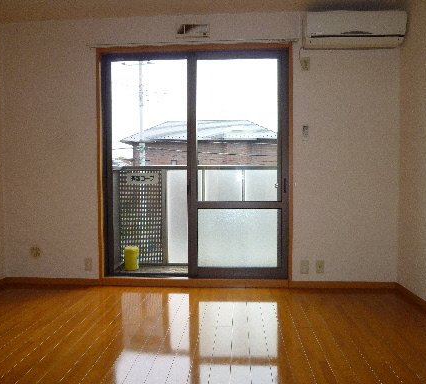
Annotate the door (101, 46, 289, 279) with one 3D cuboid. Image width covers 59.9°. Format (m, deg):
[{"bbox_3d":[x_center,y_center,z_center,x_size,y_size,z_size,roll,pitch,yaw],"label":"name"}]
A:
[{"bbox_3d":[-0.151,-0.252,3.318,1.677,2.053,0.100,0,2,4],"label":"door"}]

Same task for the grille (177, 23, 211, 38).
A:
[{"bbox_3d":[-0.174,-1.409,3.233,0.299,0.138,0.030,0,2,4],"label":"grille"}]

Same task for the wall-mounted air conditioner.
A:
[{"bbox_3d":[1.159,-1.329,3.057,0.784,0.274,0.200,0,2,4],"label":"wall-mounted air conditioner"}]

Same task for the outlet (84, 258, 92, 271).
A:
[{"bbox_3d":[-1.141,0.669,3.382,0.071,0.115,0.015,0,2,4],"label":"outlet"}]

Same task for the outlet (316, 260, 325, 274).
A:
[{"bbox_3d":[0.942,0.661,3.235,0.070,0.119,0.015,0,2,4],"label":"outlet"}]

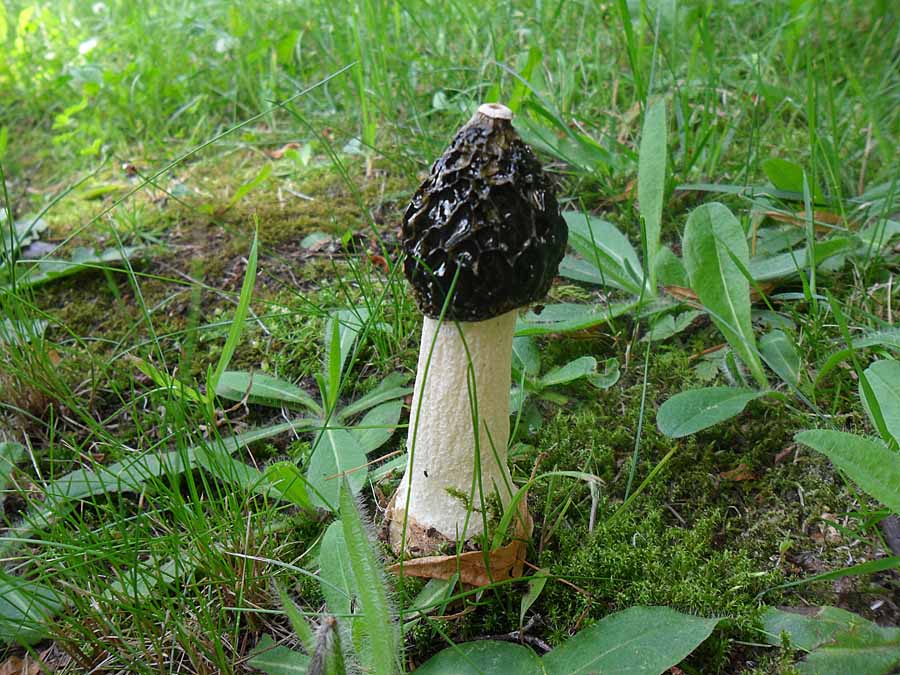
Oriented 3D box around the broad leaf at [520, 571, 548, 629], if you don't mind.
[{"bbox_3d":[0.026,0.081,0.217,0.006,0.003,0.018,16,62,26],"label":"broad leaf"}]

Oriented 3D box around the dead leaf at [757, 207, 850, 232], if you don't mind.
[{"bbox_3d":[0.218,-0.072,0.435,0.054,0.011,0.020,0,31,0],"label":"dead leaf"}]

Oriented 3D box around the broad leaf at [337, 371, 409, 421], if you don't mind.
[{"bbox_3d":[-0.033,0.026,0.299,0.033,0.006,0.015,-22,35,-13],"label":"broad leaf"}]

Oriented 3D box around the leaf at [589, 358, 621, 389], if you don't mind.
[{"bbox_3d":[0.064,0.015,0.288,0.012,0.007,0.012,-11,32,-5],"label":"leaf"}]

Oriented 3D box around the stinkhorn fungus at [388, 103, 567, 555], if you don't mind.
[{"bbox_3d":[0.008,0.004,0.213,0.047,0.145,0.046,3,30,-2],"label":"stinkhorn fungus"}]

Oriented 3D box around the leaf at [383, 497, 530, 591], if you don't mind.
[{"bbox_3d":[0.003,0.062,0.213,0.042,0.015,0.027,0,31,0],"label":"leaf"}]

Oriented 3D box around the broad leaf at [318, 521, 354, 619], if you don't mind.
[{"bbox_3d":[-0.030,0.067,0.201,0.013,0.005,0.033,-7,47,-12],"label":"broad leaf"}]

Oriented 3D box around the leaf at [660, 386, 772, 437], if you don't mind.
[{"bbox_3d":[0.111,0.029,0.292,0.056,0.005,0.018,-13,32,-19],"label":"leaf"}]

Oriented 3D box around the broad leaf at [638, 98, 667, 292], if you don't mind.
[{"bbox_3d":[0.096,-0.064,0.331,0.013,0.092,0.007,-5,25,6],"label":"broad leaf"}]

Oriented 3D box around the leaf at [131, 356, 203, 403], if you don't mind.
[{"bbox_3d":[-0.123,0.018,0.307,0.043,0.004,0.006,23,36,18],"label":"leaf"}]

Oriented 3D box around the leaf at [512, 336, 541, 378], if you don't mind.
[{"bbox_3d":[0.031,0.009,0.297,0.011,0.005,0.031,-9,42,-14],"label":"leaf"}]

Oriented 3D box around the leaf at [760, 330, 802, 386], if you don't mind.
[{"bbox_3d":[0.142,0.009,0.296,0.014,0.005,0.033,-3,46,-6],"label":"leaf"}]

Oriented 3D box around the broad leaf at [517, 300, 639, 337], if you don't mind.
[{"bbox_3d":[0.062,-0.012,0.358,0.078,0.008,0.024,-6,30,-15],"label":"broad leaf"}]

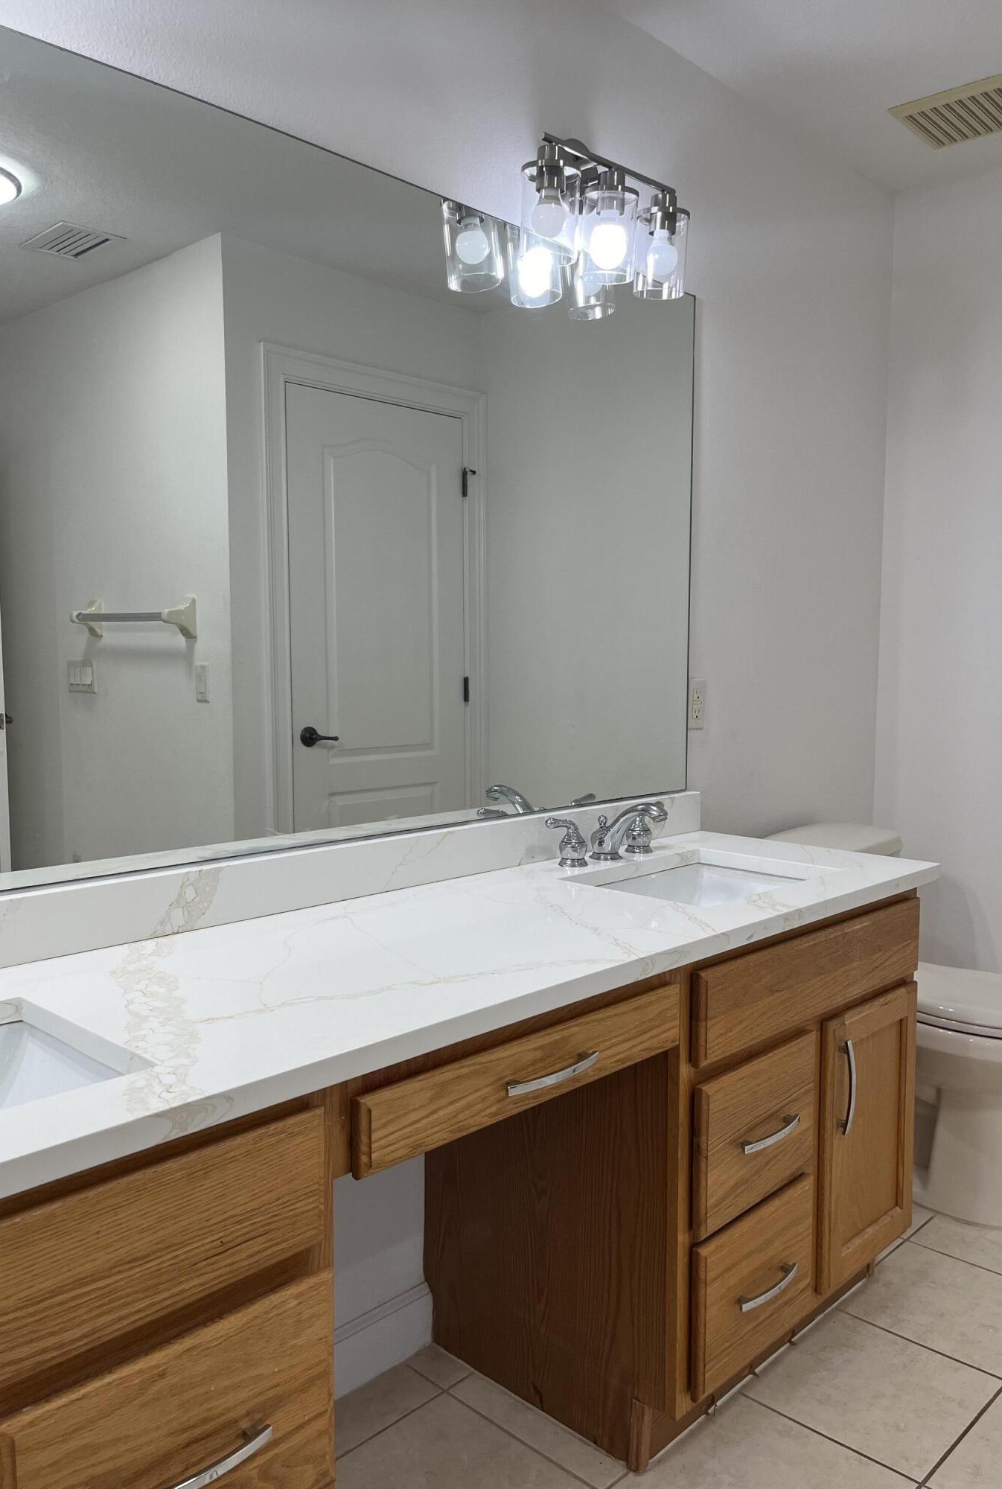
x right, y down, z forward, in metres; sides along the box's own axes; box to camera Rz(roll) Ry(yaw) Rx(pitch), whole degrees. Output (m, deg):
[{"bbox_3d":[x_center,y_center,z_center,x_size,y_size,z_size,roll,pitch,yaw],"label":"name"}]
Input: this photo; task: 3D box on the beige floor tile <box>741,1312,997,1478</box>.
[{"bbox_3d":[0.611,1.066,1.853,0.317,0.010,0.324,4,6,44],"label":"beige floor tile"}]

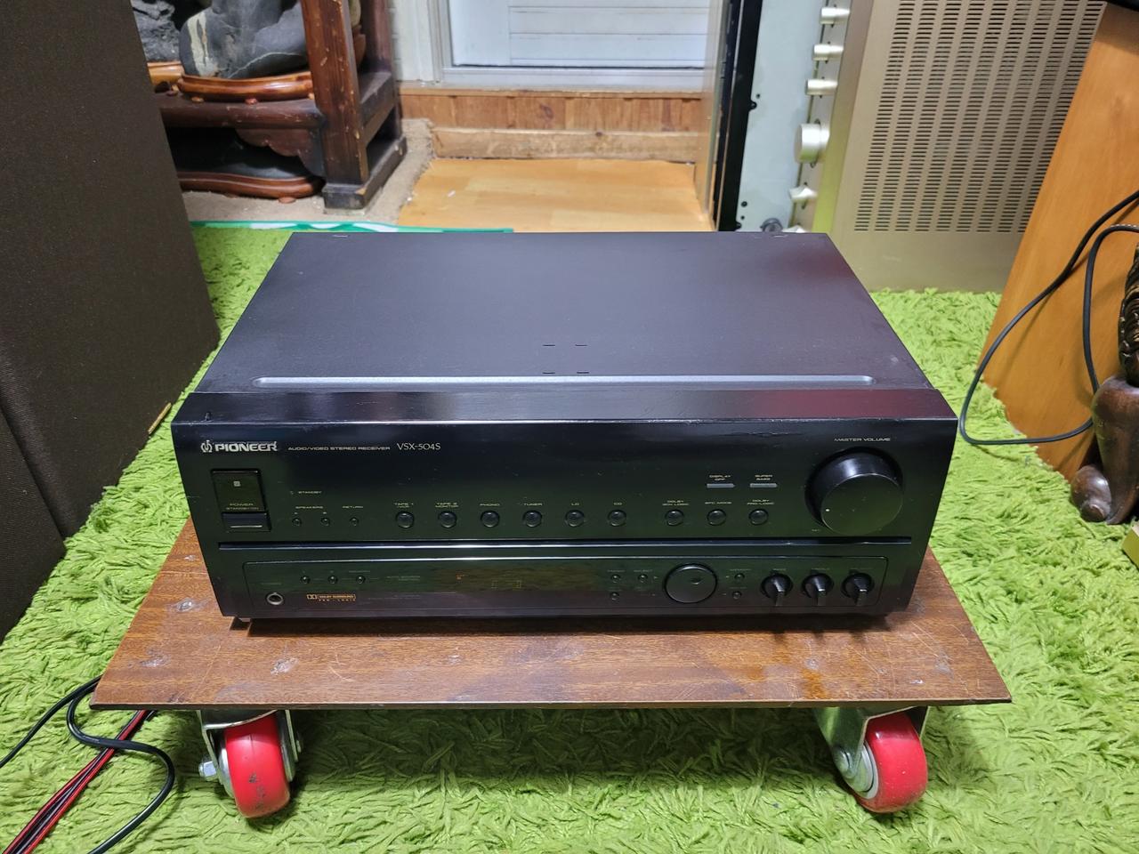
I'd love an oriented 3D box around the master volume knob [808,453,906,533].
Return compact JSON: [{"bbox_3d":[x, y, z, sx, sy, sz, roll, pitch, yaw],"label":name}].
[{"bbox_3d":[0.160,0.039,0.474,0.049,0.049,0.018,0,34,-1],"label":"master volume knob"}]

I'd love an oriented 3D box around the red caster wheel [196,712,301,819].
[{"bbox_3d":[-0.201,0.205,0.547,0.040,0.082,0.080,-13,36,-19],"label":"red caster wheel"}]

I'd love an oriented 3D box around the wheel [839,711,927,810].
[{"bbox_3d":[0.197,0.206,0.552,0.035,0.078,0.078,-10,35,-15],"label":"wheel"}]

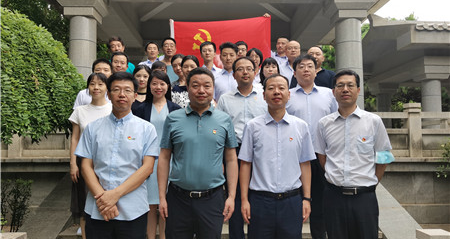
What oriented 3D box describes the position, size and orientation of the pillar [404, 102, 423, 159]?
[{"bbox_3d":[2.640,0.154,4.920,0.163,0.750,0.163,0,-4,-2],"label":"pillar"}]

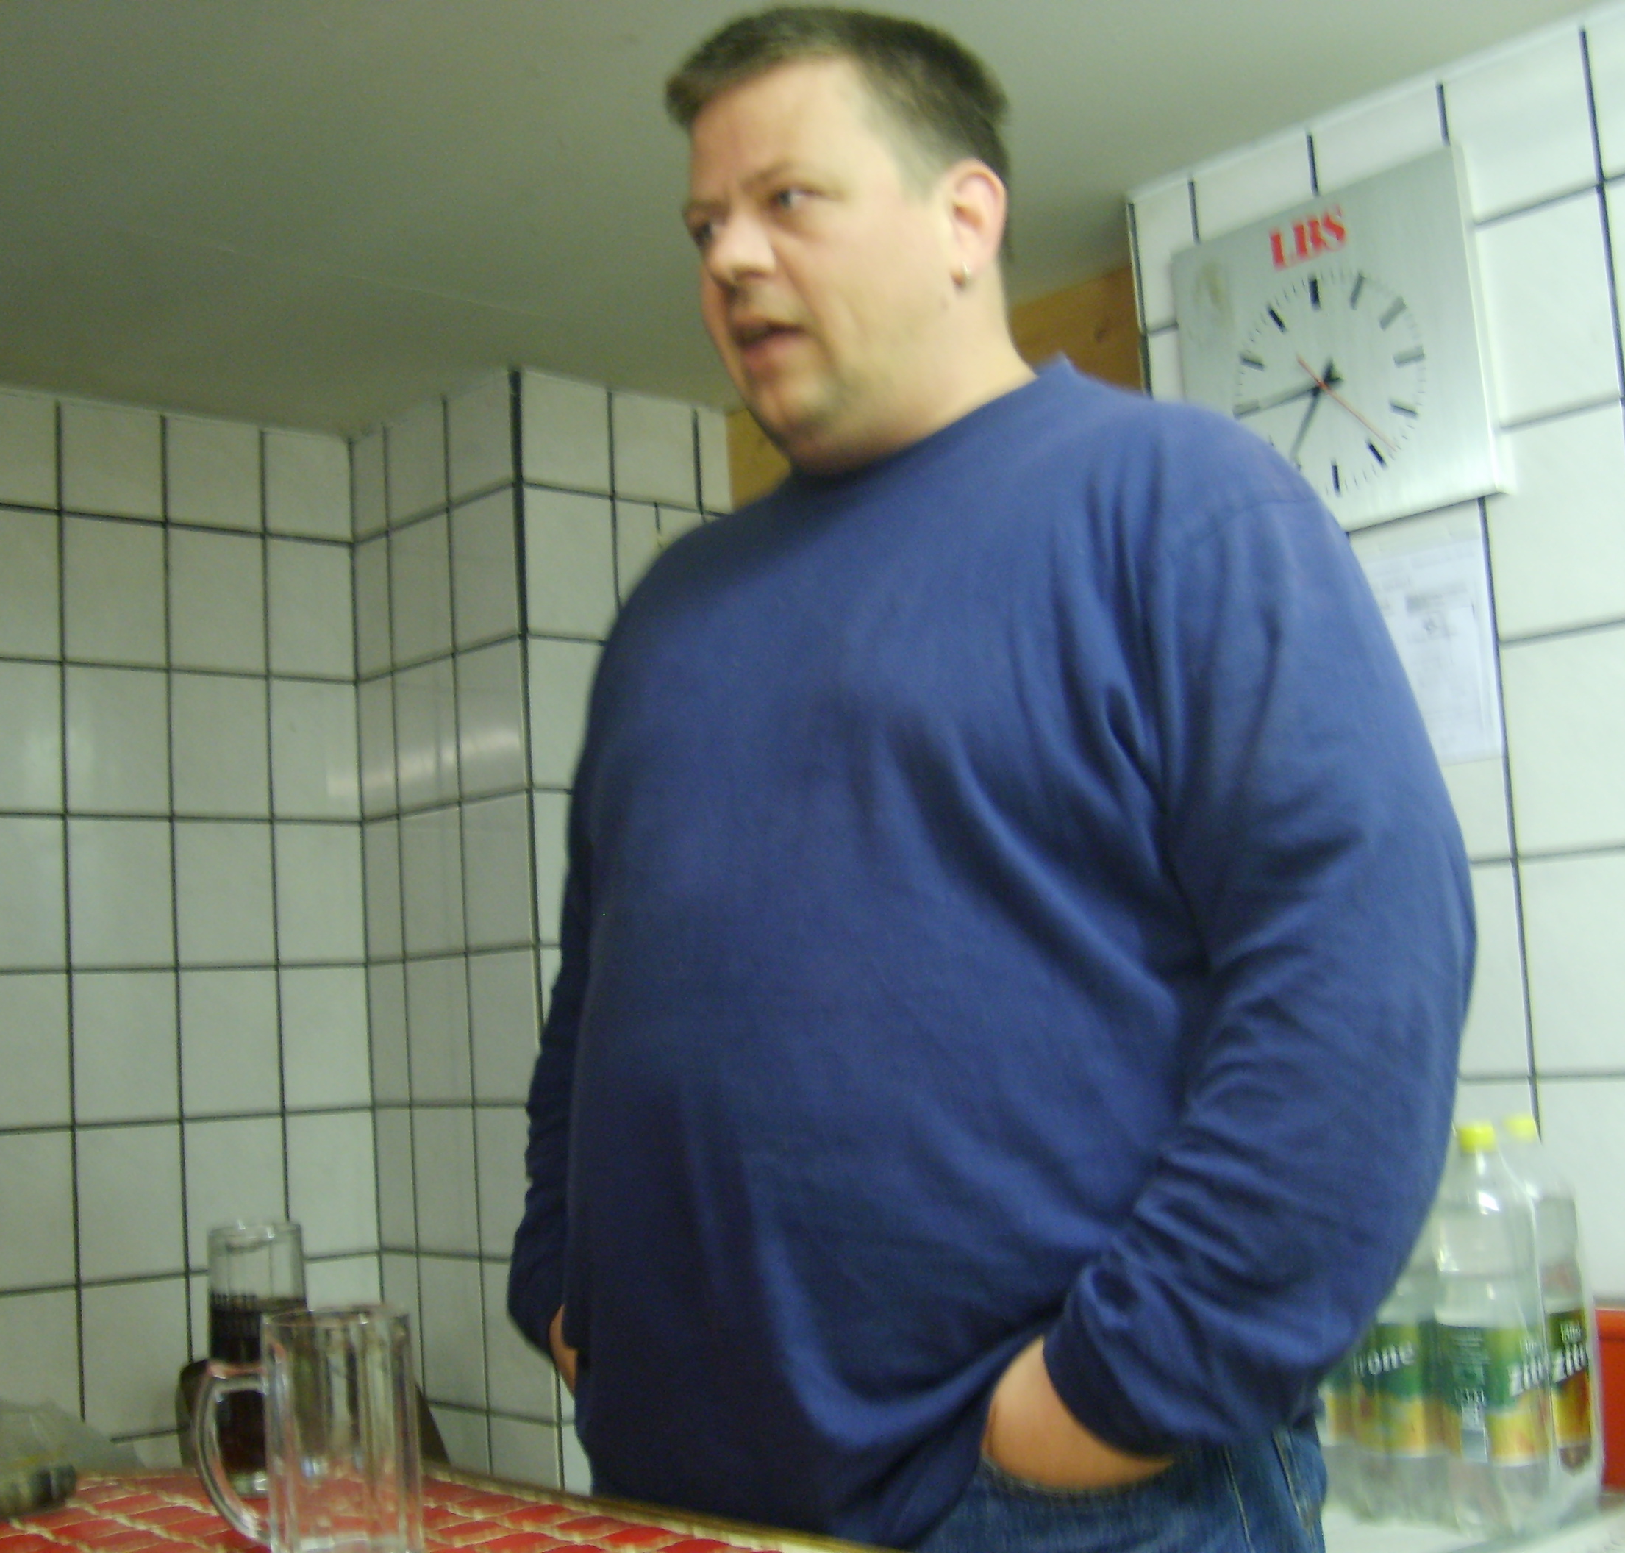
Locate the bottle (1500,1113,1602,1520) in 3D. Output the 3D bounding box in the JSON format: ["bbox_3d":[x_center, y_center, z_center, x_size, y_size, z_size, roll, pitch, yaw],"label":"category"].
[{"bbox_3d":[0.625,0.456,1.800,0.087,0.323,0.087,2,-9,-44],"label":"bottle"}]

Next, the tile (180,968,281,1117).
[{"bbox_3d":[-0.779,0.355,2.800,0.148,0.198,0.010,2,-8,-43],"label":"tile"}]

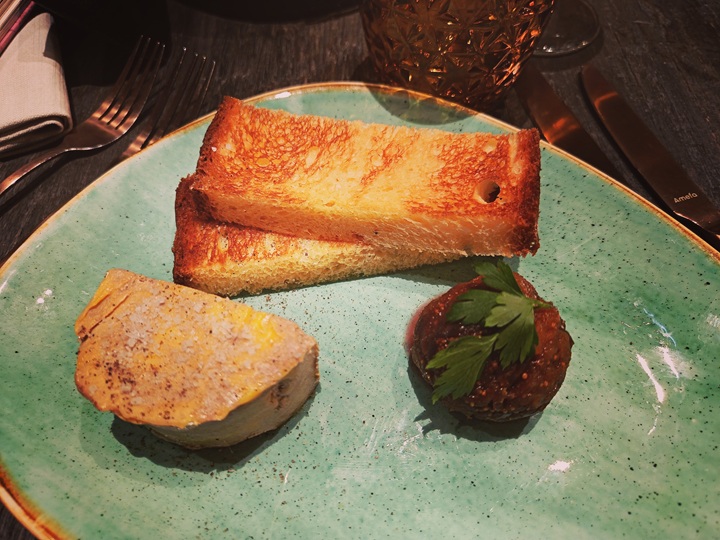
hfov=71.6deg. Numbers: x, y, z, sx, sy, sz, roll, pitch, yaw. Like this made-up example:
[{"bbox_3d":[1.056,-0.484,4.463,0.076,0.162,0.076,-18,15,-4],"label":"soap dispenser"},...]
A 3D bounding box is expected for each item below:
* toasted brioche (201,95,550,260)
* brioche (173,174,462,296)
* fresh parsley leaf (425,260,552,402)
[{"bbox_3d":[0.004,-0.031,0.174,0.112,0.017,0.040,6,60,4],"label":"toasted brioche"},{"bbox_3d":[-0.009,-0.020,0.184,0.112,0.019,0.040,-9,59,-6],"label":"brioche"},{"bbox_3d":[0.037,0.018,0.146,0.028,0.014,0.050,29,72,19],"label":"fresh parsley leaf"}]

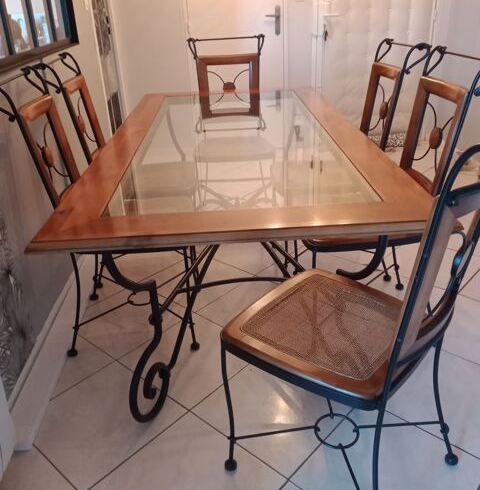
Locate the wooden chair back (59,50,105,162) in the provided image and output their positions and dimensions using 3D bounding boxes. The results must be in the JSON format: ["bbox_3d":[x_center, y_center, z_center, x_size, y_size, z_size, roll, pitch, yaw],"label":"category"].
[{"bbox_3d":[-0.715,-0.549,2.197,0.160,0.540,0.410,-3,26,-1],"label":"wooden chair back"}]

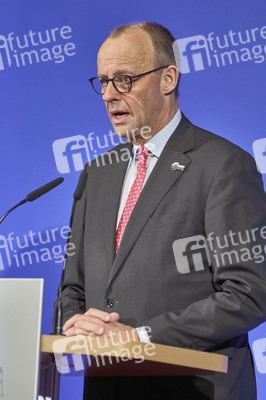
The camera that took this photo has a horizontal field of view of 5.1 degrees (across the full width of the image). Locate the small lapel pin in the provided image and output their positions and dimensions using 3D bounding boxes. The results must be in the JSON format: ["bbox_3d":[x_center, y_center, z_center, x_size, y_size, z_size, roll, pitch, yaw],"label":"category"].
[{"bbox_3d":[0.097,-0.073,6.450,0.031,0.018,0.004,7,-16,24],"label":"small lapel pin"}]

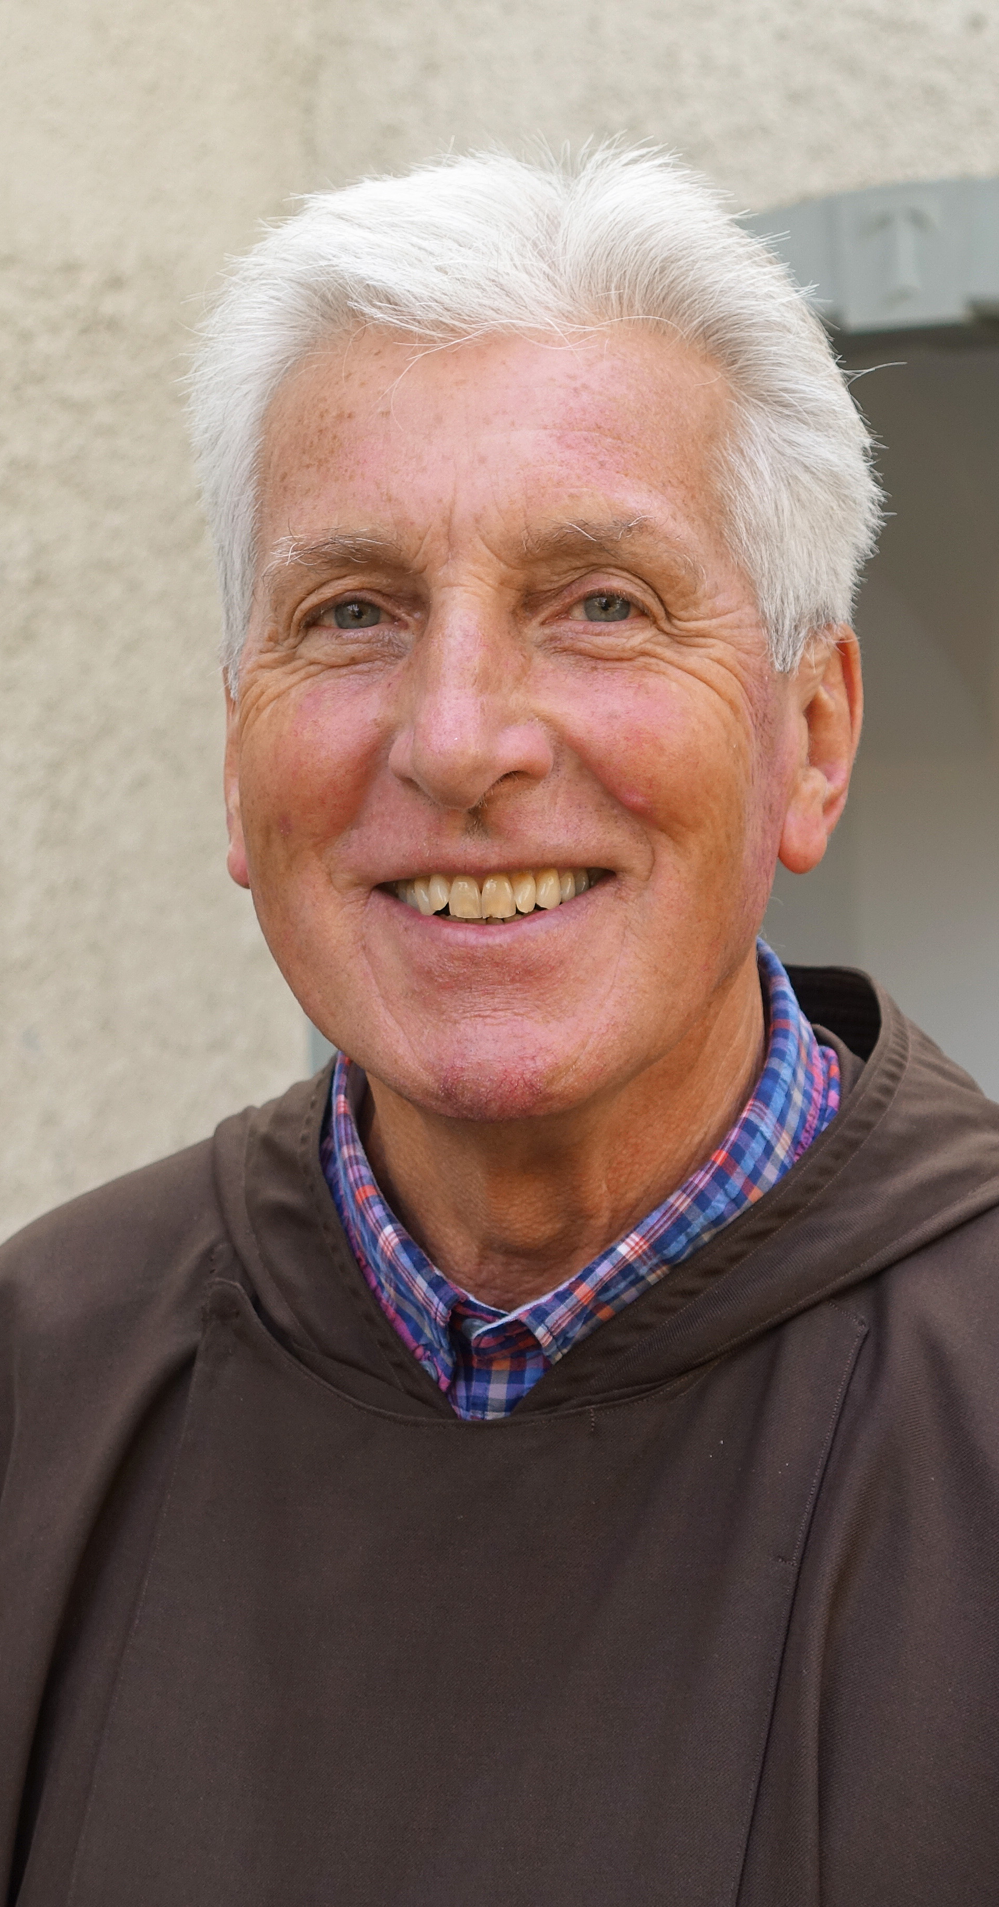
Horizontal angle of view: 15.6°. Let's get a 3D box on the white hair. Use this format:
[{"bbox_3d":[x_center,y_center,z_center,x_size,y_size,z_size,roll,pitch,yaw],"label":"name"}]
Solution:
[{"bbox_3d":[0.014,-0.138,1.005,0.188,0.168,0.212,-2,-3,12],"label":"white hair"}]

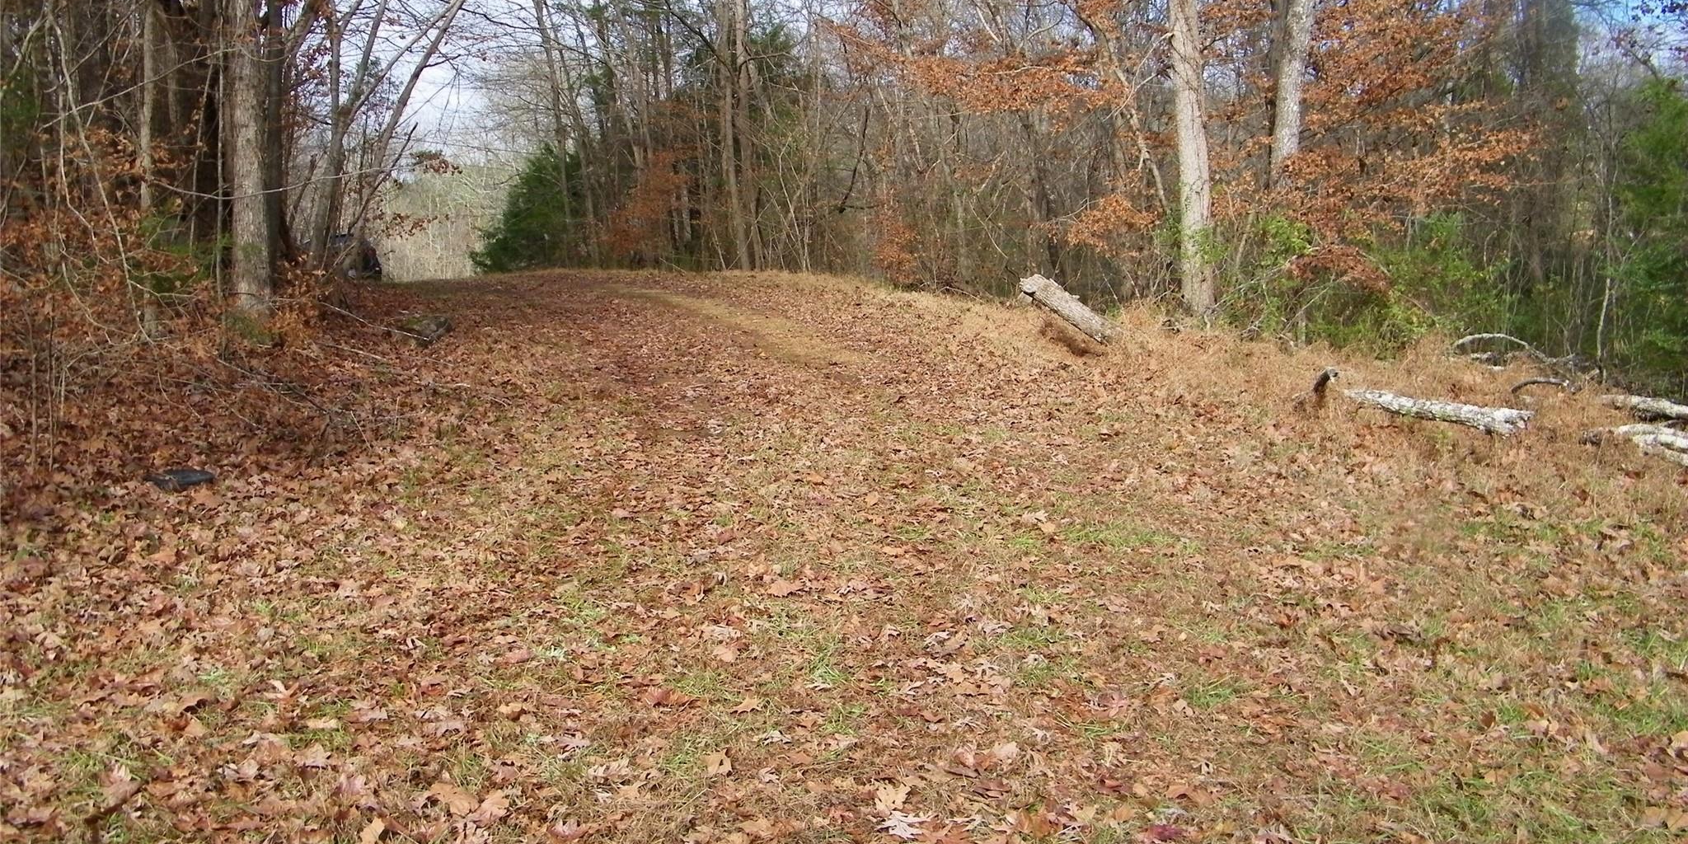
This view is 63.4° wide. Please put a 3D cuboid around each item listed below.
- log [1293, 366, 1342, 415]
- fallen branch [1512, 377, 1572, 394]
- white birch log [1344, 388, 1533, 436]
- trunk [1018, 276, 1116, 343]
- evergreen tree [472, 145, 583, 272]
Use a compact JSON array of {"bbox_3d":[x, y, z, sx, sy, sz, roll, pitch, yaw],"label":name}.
[{"bbox_3d":[3.785,-0.253,10.900,0.370,0.360,0.200,0,5,0],"label":"log"},{"bbox_3d":[6.380,-0.332,12.500,0.560,0.160,0.140,0,5,0],"label":"fallen branch"},{"bbox_3d":[4.692,-0.113,10.850,1.375,0.210,0.210,10,9,31],"label":"white birch log"},{"bbox_3d":[2.764,-1.392,17.000,1.348,0.310,0.310,29,-5,-19],"label":"trunk"},{"bbox_3d":[-8.327,-5.546,36.000,2.800,3.300,2.700,0,5,0],"label":"evergreen tree"}]

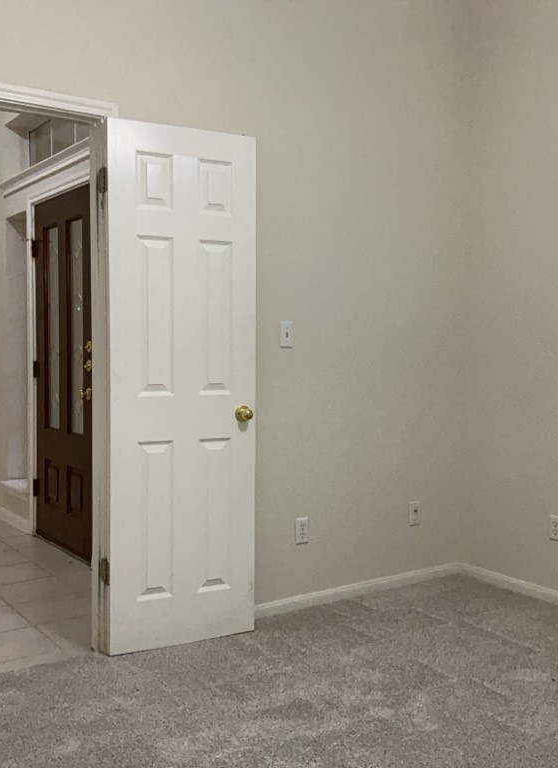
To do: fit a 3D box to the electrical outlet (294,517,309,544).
[{"bbox_3d":[0.107,0.668,3.619,0.070,0.115,0.010,-1,3,-36],"label":"electrical outlet"}]

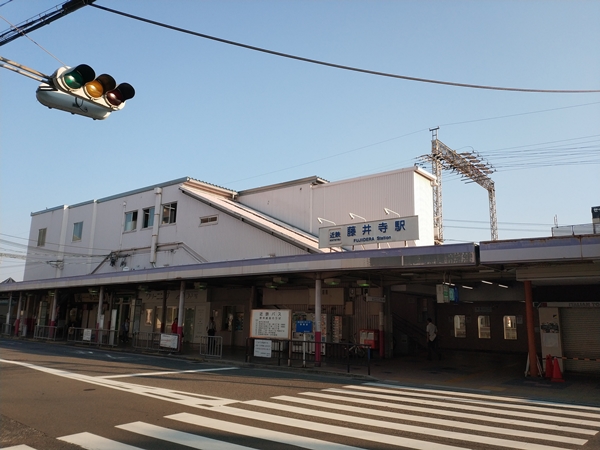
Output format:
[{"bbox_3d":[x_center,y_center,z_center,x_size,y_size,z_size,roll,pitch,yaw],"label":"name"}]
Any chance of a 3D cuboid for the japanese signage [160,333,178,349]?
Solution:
[{"bbox_3d":[-5.732,5.125,24.400,1.180,0.570,0.040,-8,-15,41],"label":"japanese signage"}]

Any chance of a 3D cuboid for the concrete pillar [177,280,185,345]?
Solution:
[{"bbox_3d":[-5.420,4.151,25.266,0.190,3.191,0.190,-7,-13,40],"label":"concrete pillar"}]

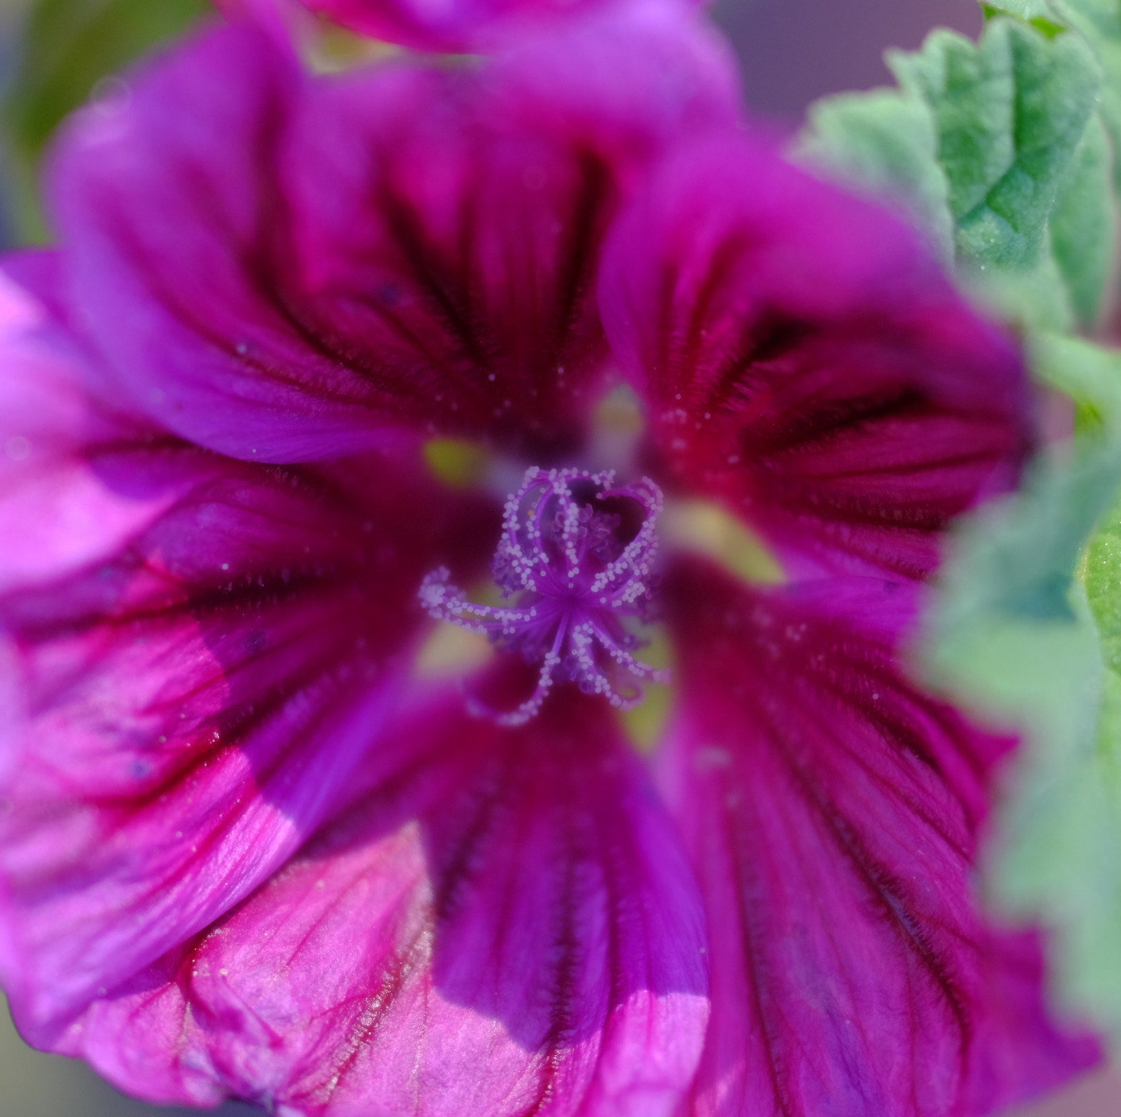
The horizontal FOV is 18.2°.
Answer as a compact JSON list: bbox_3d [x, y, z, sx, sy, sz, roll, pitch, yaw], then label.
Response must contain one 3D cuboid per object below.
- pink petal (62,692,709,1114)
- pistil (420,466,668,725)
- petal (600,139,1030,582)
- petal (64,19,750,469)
[{"bbox_3d":[-0.008,0.017,0.172,0.028,0.008,0.020,18,67,8],"label":"pink petal"},{"bbox_3d":[-0.001,0.002,0.171,0.012,0.012,0.010,0,14,0],"label":"pistil"},{"bbox_3d":[0.012,-0.010,0.167,0.020,0.020,0.010,44,43,1],"label":"petal"},{"bbox_3d":[-0.008,-0.015,0.166,0.031,0.021,0.010,-8,36,6],"label":"petal"}]

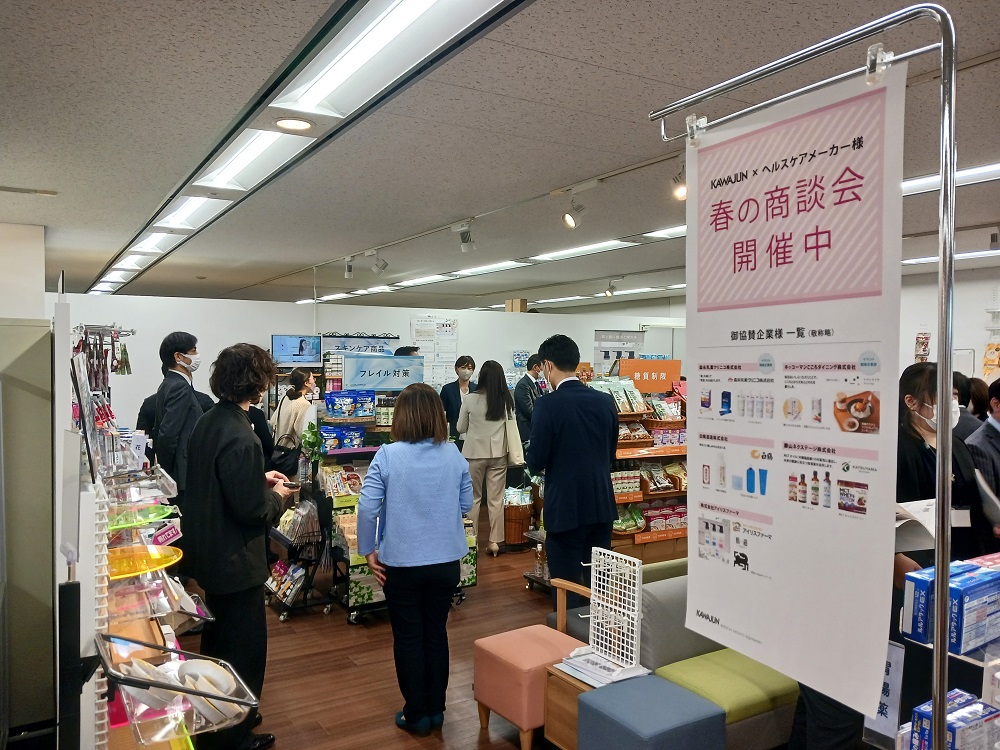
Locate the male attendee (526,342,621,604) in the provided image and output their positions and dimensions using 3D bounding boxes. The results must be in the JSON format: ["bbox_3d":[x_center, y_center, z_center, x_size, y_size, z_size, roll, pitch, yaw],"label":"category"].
[{"bbox_3d":[0.379,0.669,4.037,0.490,1.750,0.350,-1,1,-25],"label":"male attendee"}]

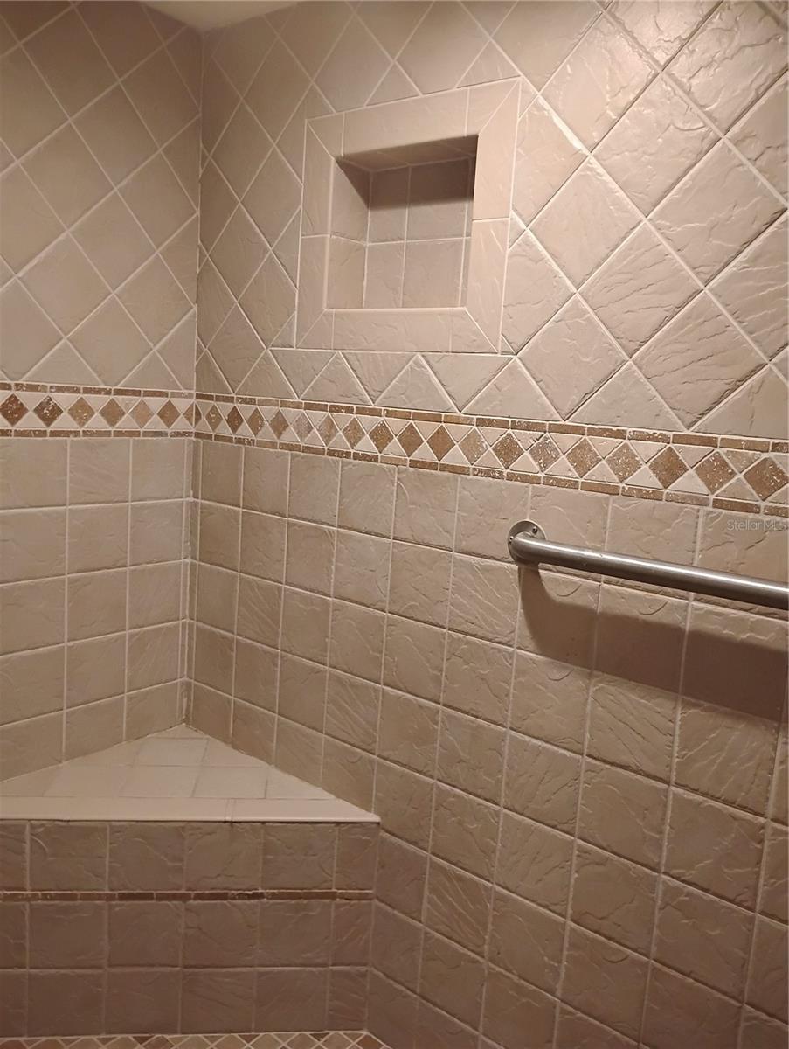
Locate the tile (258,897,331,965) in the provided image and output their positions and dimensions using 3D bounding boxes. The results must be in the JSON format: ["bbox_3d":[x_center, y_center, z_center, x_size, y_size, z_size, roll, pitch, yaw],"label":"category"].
[{"bbox_3d":[-0.212,0.870,1.812,0.151,0.151,0.012,3,8,-7],"label":"tile"}]

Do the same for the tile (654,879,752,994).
[{"bbox_3d":[0.501,0.676,1.386,0.150,0.150,0.010,11,11,39],"label":"tile"}]

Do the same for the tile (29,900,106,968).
[{"bbox_3d":[-0.675,0.847,1.757,0.151,0.151,0.012,3,8,-7],"label":"tile"}]

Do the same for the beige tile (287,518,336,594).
[{"bbox_3d":[-0.185,0.075,1.894,0.151,0.151,0.012,10,11,39],"label":"beige tile"}]

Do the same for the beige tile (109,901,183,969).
[{"bbox_3d":[-0.530,0.873,1.808,0.150,0.150,0.010,3,8,-7],"label":"beige tile"}]

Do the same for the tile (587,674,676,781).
[{"bbox_3d":[0.402,0.343,1.439,0.150,0.150,0.010,11,11,39],"label":"tile"}]

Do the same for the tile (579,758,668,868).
[{"bbox_3d":[0.390,0.494,1.452,0.151,0.151,0.012,10,11,39],"label":"tile"}]

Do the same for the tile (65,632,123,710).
[{"bbox_3d":[-0.700,0.339,1.987,0.012,0.151,0.151,11,11,39],"label":"tile"}]

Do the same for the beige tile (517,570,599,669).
[{"bbox_3d":[0.292,0.163,1.505,0.151,0.151,0.012,10,11,39],"label":"beige tile"}]

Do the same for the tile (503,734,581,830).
[{"bbox_3d":[0.273,0.475,1.564,0.150,0.150,0.010,10,10,39],"label":"tile"}]

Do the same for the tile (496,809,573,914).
[{"bbox_3d":[0.260,0.631,1.582,0.150,0.150,0.010,11,11,39],"label":"tile"}]

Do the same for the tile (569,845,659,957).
[{"bbox_3d":[0.385,0.652,1.488,0.150,0.150,0.010,10,10,39],"label":"tile"}]

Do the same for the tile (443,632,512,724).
[{"bbox_3d":[0.163,0.297,1.640,0.150,0.150,0.010,10,10,39],"label":"tile"}]

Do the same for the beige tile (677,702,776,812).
[{"bbox_3d":[0.523,0.365,1.341,0.150,0.150,0.010,11,11,39],"label":"beige tile"}]

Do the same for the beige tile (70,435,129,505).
[{"bbox_3d":[-0.674,-0.120,1.939,0.010,0.150,0.150,10,10,39],"label":"beige tile"}]

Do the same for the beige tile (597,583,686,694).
[{"bbox_3d":[0.411,0.185,1.408,0.151,0.151,0.012,10,11,39],"label":"beige tile"}]

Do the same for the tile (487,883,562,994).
[{"bbox_3d":[0.250,0.780,1.594,0.151,0.151,0.012,10,11,39],"label":"tile"}]

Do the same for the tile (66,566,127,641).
[{"bbox_3d":[-0.695,0.188,1.988,0.010,0.150,0.150,11,11,39],"label":"tile"}]

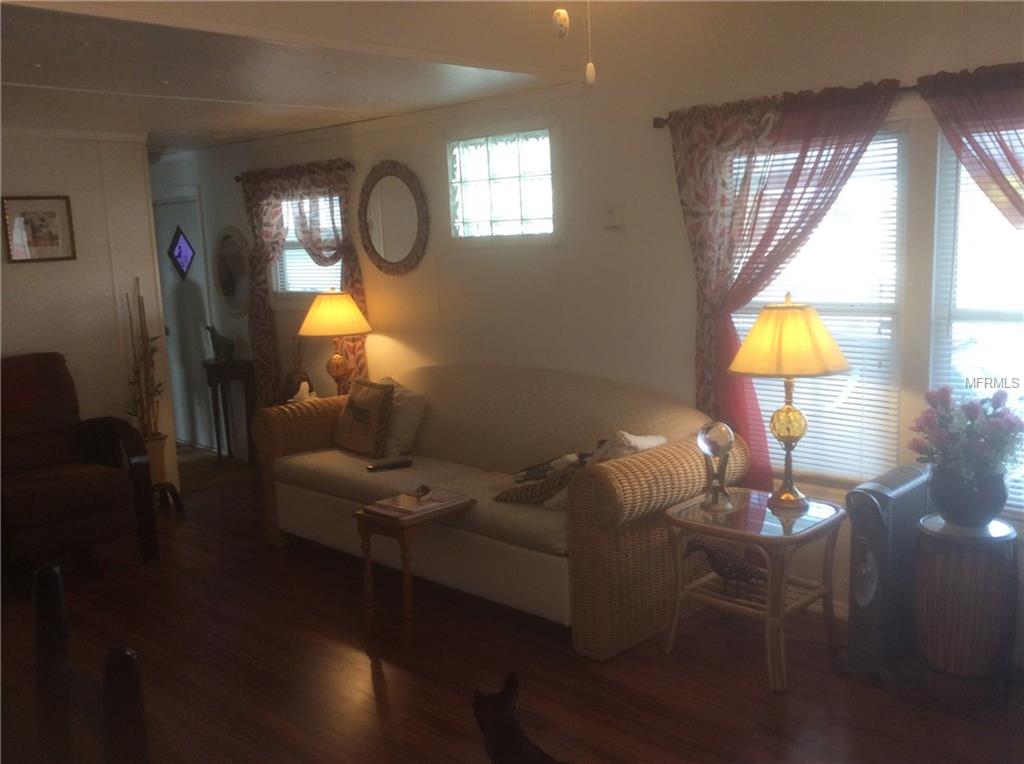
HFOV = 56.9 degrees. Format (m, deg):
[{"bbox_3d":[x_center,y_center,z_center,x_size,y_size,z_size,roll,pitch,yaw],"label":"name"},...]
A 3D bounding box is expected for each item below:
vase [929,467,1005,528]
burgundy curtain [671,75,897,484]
[{"bbox_3d":[1.425,0.352,2.937,0.242,0.184,0.242,6,12,44],"label":"vase"},{"bbox_3d":[0.976,-0.164,3.543,0.905,1.745,0.110,6,12,44],"label":"burgundy curtain"}]

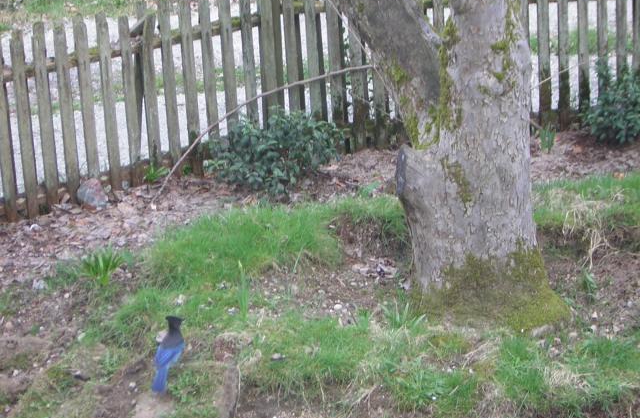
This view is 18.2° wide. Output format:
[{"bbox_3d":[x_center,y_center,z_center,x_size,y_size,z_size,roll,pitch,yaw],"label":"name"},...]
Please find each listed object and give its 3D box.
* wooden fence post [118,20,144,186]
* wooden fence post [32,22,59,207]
[{"bbox_3d":[-0.986,-0.558,10.331,0.062,0.909,0.030,-17,22,-37],"label":"wooden fence post"},{"bbox_3d":[-1.377,-0.470,10.015,0.062,0.950,0.030,-17,22,-37],"label":"wooden fence post"}]

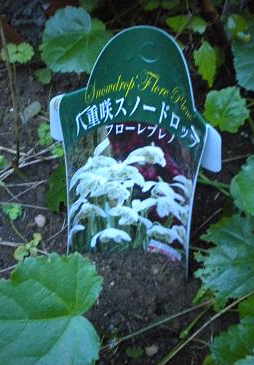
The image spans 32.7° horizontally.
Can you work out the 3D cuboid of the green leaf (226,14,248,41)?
[{"bbox_3d":[0.107,-0.150,0.420,0.020,0.008,0.026,0,86,9],"label":"green leaf"}]

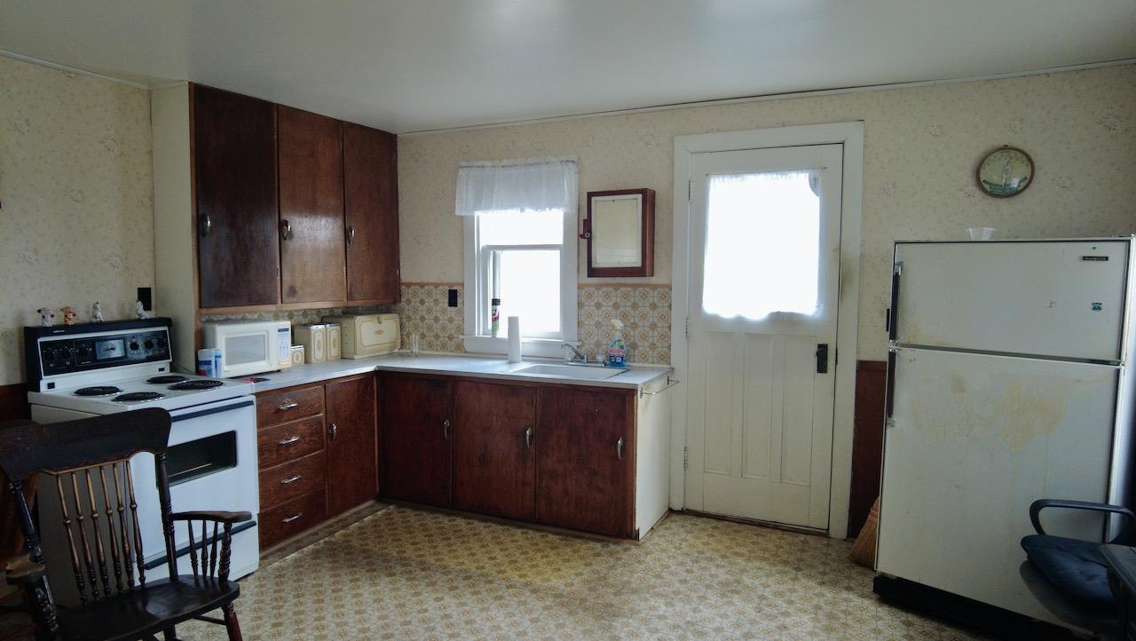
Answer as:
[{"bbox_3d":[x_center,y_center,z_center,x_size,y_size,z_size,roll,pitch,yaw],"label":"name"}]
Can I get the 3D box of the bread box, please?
[{"bbox_3d":[-1.421,0.098,4.523,0.275,0.276,0.458,2,4,22],"label":"bread box"}]

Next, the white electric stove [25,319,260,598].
[{"bbox_3d":[-1.885,0.613,2.965,0.670,1.191,0.599,2,4,24],"label":"white electric stove"}]

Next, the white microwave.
[{"bbox_3d":[-1.814,0.153,3.607,0.307,0.286,0.451,2,4,28],"label":"white microwave"}]

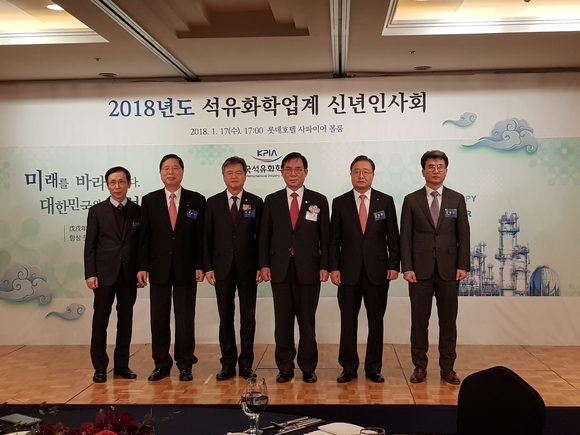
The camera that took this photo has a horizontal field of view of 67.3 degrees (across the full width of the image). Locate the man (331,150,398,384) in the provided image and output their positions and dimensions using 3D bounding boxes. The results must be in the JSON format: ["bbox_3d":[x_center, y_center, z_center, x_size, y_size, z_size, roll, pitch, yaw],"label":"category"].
[{"bbox_3d":[0.582,0.378,3.369,0.521,1.706,0.330,0,3,7],"label":"man"}]

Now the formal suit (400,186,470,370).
[{"bbox_3d":[1.120,0.462,3.361,0.531,1.406,0.290,0,3,14],"label":"formal suit"}]

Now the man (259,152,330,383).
[{"bbox_3d":[0.036,0.368,3.385,0.523,1.736,0.330,-1,3,0],"label":"man"}]

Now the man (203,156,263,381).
[{"bbox_3d":[-0.444,0.380,3.448,0.466,1.717,0.330,-1,3,-6],"label":"man"}]

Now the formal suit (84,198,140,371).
[{"bbox_3d":[-1.382,0.523,3.474,0.488,1.378,0.290,-2,3,-27],"label":"formal suit"}]

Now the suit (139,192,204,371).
[{"bbox_3d":[-0.933,0.477,3.452,0.526,1.432,0.290,-1,3,-12],"label":"suit"}]

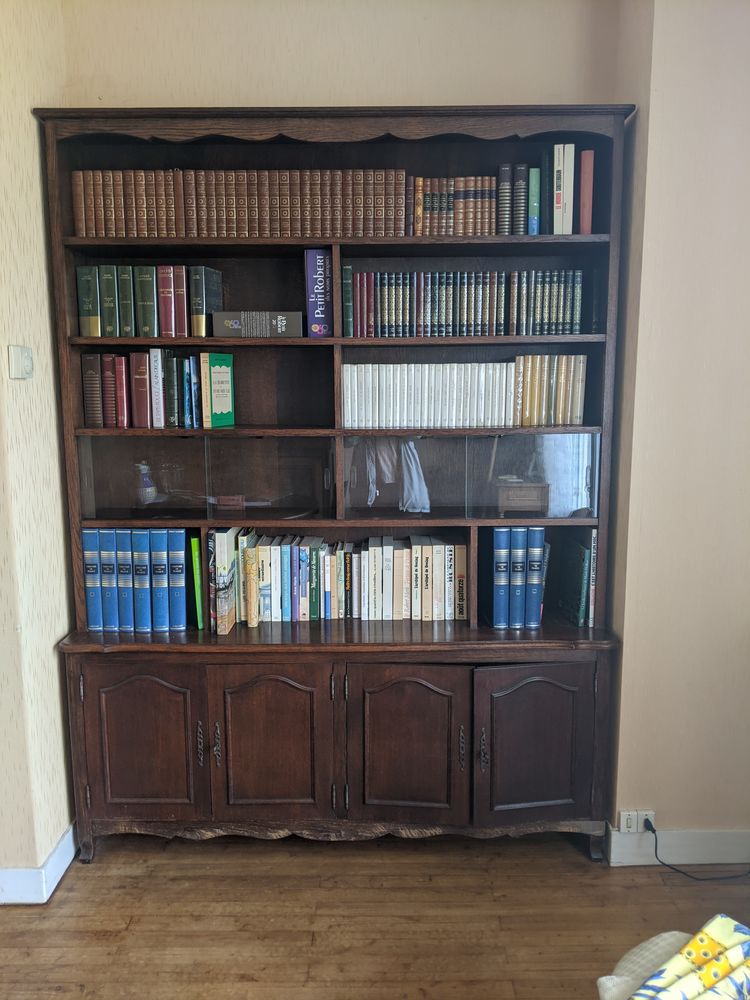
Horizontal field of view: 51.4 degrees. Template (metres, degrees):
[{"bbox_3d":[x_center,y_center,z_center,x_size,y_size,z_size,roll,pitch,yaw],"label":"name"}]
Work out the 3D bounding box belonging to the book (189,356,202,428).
[{"bbox_3d":[-0.517,-0.319,2.317,0.021,0.207,0.135,0,9,0],"label":"book"}]

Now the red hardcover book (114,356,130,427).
[{"bbox_3d":[-0.663,-0.290,2.110,0.033,0.187,0.125,0,9,0],"label":"red hardcover book"}]

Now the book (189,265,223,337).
[{"bbox_3d":[-0.466,-0.546,2.179,0.038,0.187,0.130,1,9,11],"label":"book"}]

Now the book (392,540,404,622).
[{"bbox_3d":[0.074,0.256,2.496,0.029,0.225,0.131,0,9,0],"label":"book"}]

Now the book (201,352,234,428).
[{"bbox_3d":[-0.464,-0.322,2.308,0.028,0.215,0.135,3,9,18],"label":"book"}]

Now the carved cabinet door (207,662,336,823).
[{"bbox_3d":[-0.273,0.650,2.088,0.337,0.447,0.030,0,9,0],"label":"carved cabinet door"}]

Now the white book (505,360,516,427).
[{"bbox_3d":[0.365,-0.290,2.161,0.019,0.172,0.112,0,8,0],"label":"white book"}]

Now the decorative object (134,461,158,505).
[{"bbox_3d":[-0.703,-0.051,2.401,0.064,0.135,0.070,0,9,0],"label":"decorative object"}]

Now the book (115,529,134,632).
[{"bbox_3d":[-0.672,0.202,2.196,0.047,0.285,0.210,0,9,0],"label":"book"}]

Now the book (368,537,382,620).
[{"bbox_3d":[0.002,0.228,2.279,0.036,0.212,0.142,0,9,0],"label":"book"}]

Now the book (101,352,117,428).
[{"bbox_3d":[-0.767,-0.323,2.317,0.036,0.209,0.135,0,9,0],"label":"book"}]

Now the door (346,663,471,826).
[{"bbox_3d":[0.090,0.650,2.074,0.330,0.446,0.030,1,9,5],"label":"door"}]

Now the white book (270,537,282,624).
[{"bbox_3d":[-0.278,0.229,2.269,0.026,0.217,0.142,0,9,0],"label":"white book"}]

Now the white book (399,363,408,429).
[{"bbox_3d":[0.082,-0.298,2.242,0.019,0.179,0.115,0,8,0],"label":"white book"}]

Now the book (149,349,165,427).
[{"bbox_3d":[-0.574,-0.302,2.128,0.029,0.207,0.140,0,9,0],"label":"book"}]

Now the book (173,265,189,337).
[{"bbox_3d":[-0.504,-0.524,2.087,0.031,0.180,0.125,0,9,0],"label":"book"}]

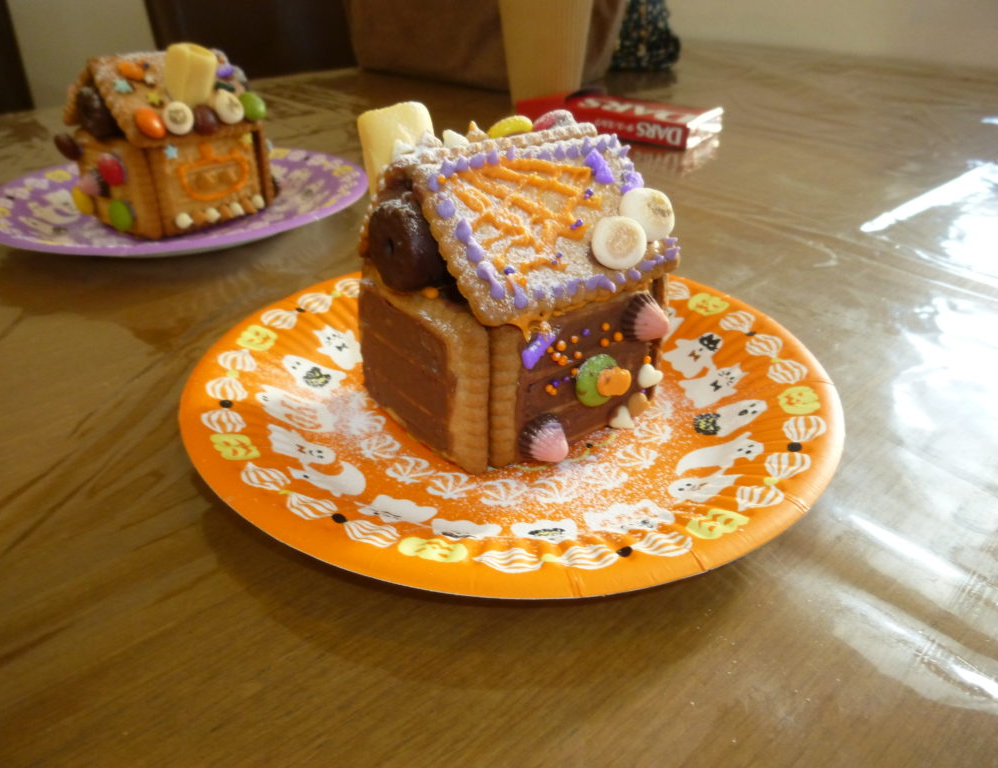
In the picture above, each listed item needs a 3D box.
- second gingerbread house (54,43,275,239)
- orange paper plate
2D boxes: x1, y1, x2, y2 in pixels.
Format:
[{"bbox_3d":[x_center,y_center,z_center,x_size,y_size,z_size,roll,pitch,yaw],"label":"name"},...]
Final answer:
[{"bbox_3d":[-0.154,-0.123,0.356,0.067,0.079,0.072,22,37,32],"label":"second gingerbread house"},{"bbox_3d":[0.004,-0.001,0.218,0.180,0.017,0.180,0,31,0],"label":"orange paper plate"}]

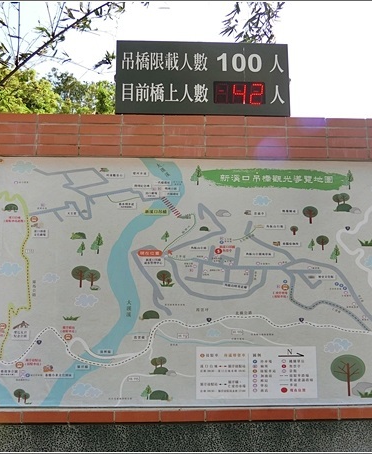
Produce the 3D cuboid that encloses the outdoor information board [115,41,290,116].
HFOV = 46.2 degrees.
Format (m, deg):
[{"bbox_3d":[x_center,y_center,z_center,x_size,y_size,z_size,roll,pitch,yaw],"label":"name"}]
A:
[{"bbox_3d":[0.101,-0.855,2.609,1.005,0.448,0.120,0,-8,-2],"label":"outdoor information board"}]

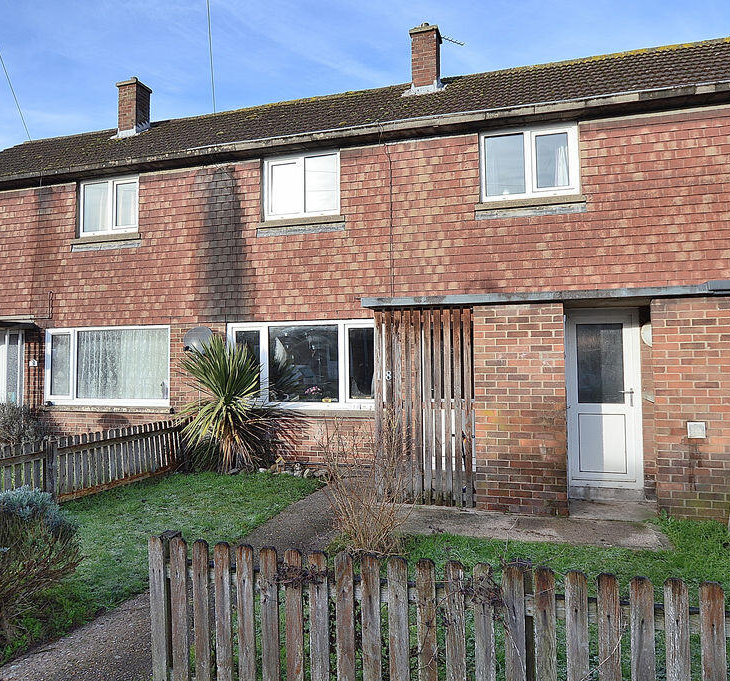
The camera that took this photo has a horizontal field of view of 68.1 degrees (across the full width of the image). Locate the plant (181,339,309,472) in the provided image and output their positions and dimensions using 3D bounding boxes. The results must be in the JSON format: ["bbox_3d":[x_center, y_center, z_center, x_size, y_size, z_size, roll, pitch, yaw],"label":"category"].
[{"bbox_3d":[-1.815,0.929,7.452,1.400,1.860,1.300,-1,-3,15],"label":"plant"}]

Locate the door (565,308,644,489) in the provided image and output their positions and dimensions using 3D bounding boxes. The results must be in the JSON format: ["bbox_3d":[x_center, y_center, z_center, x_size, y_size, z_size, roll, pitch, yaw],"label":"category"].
[{"bbox_3d":[2.787,0.667,6.370,0.870,2.100,0.090,-1,-3,15],"label":"door"}]

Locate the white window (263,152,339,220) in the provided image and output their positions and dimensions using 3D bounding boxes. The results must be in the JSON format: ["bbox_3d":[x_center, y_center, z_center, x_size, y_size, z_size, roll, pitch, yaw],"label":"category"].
[{"bbox_3d":[-0.939,-2.294,8.070,1.203,0.952,0.090,-1,-3,15],"label":"white window"}]

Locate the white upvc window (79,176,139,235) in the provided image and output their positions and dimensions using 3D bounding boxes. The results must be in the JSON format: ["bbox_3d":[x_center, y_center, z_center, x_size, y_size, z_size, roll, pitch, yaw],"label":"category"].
[{"bbox_3d":[-4.226,-2.205,8.953,1.148,0.933,0.090,-1,-3,15],"label":"white upvc window"}]

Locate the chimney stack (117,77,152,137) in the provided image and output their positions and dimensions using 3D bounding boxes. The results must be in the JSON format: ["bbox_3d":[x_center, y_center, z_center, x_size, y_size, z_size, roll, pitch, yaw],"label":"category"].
[{"bbox_3d":[-5.008,-4.999,11.793,0.533,1.254,0.530,-1,-3,15],"label":"chimney stack"}]

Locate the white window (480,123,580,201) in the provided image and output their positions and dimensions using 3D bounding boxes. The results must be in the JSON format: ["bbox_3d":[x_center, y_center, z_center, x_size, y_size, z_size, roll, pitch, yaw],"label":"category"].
[{"bbox_3d":[2.193,-2.369,7.228,1.251,0.967,0.090,-1,-3,15],"label":"white window"}]

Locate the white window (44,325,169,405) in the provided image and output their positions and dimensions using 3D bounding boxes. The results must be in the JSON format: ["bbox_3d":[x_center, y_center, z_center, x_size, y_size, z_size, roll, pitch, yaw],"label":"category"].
[{"bbox_3d":[-4.230,0.426,8.841,2.425,1.275,0.090,-1,-3,15],"label":"white window"}]

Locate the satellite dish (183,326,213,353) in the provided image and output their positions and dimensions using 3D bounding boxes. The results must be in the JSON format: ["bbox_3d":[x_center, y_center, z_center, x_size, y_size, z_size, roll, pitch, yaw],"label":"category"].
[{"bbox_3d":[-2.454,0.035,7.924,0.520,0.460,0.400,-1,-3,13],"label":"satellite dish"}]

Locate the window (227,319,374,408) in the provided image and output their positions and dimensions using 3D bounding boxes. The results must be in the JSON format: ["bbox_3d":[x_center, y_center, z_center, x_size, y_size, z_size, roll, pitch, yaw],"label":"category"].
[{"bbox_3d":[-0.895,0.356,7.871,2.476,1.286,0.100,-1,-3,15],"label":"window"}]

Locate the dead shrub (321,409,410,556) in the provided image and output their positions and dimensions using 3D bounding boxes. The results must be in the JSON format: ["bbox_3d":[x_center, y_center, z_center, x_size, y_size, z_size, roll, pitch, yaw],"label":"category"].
[{"bbox_3d":[0.004,1.137,4.428,0.740,1.160,0.700,0,-3,0],"label":"dead shrub"}]

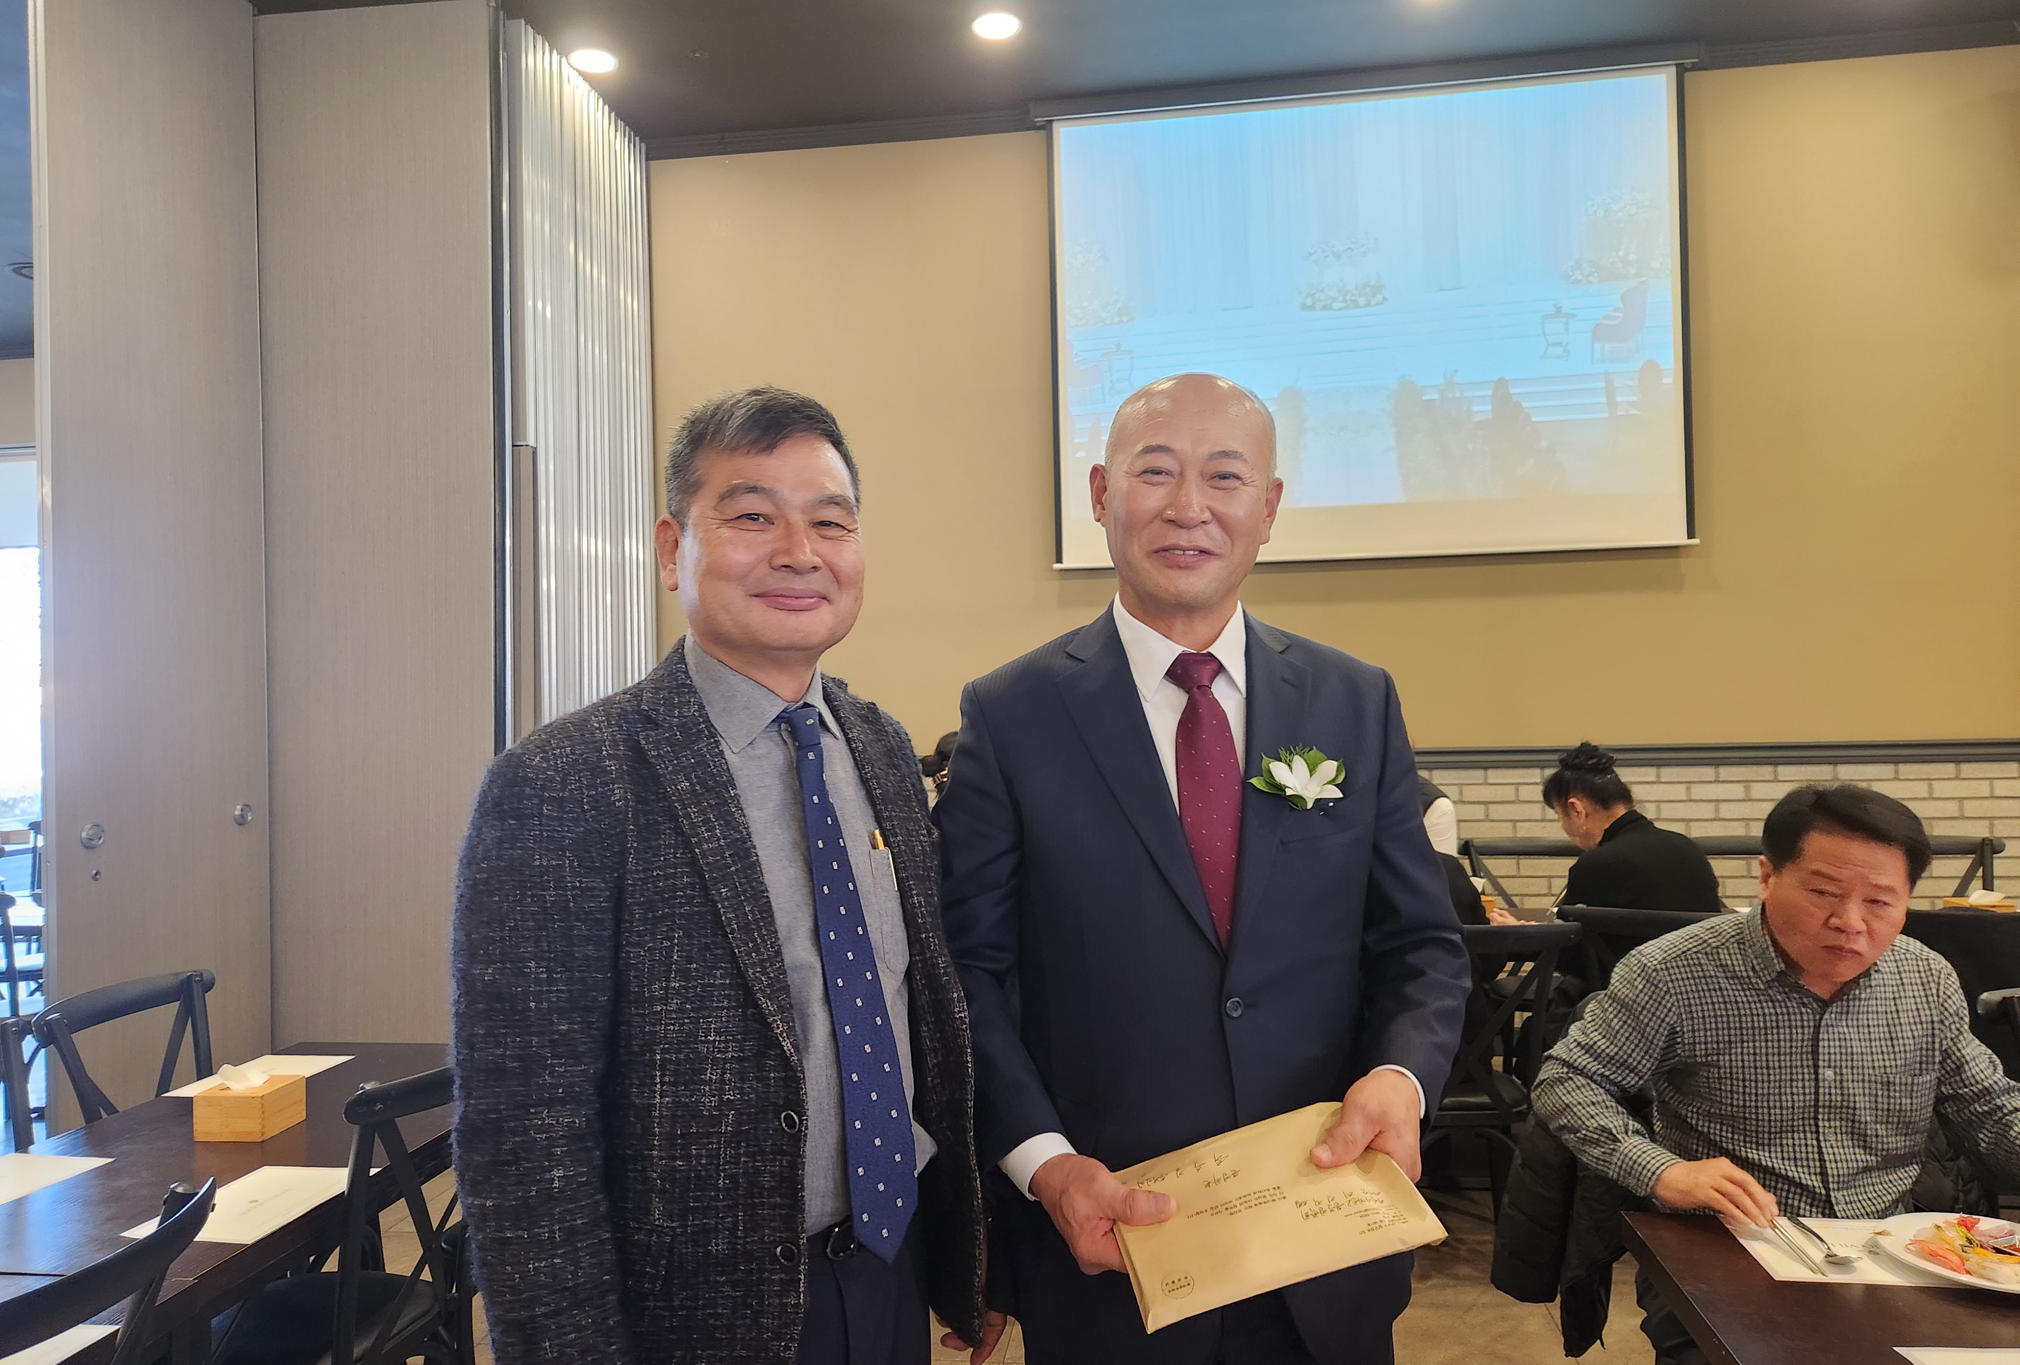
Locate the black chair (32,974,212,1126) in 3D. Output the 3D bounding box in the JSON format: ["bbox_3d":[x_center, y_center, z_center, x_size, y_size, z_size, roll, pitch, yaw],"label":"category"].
[{"bbox_3d":[-1.521,1.049,2.645,0.510,0.880,0.460,-1,0,9],"label":"black chair"}]

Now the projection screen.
[{"bbox_3d":[1.268,-1.294,4.867,2.267,1.681,0.050,-1,0,9],"label":"projection screen"}]

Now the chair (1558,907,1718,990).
[{"bbox_3d":[1.651,0.987,3.430,0.470,0.880,0.510,-1,0,17],"label":"chair"}]

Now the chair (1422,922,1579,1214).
[{"bbox_3d":[1.103,0.998,3.311,0.480,0.880,0.510,-1,0,9],"label":"chair"}]

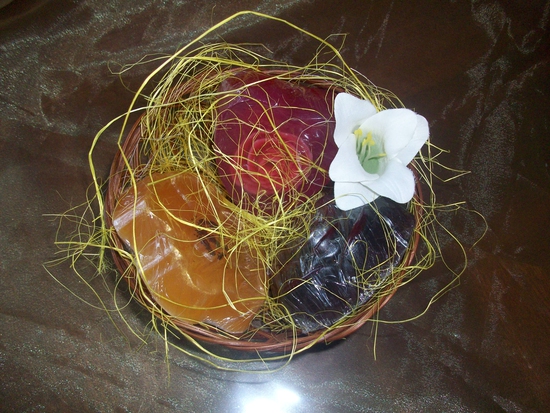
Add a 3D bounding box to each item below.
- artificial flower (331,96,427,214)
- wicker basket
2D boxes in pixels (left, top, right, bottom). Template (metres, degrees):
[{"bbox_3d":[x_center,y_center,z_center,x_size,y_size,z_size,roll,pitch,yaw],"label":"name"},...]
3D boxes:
[{"bbox_3d":[0.069,-0.036,0.358,0.068,0.045,0.074,1,65,-2],"label":"artificial flower"},{"bbox_3d":[-0.005,0.002,0.387,0.210,0.060,0.210,1,65,-2],"label":"wicker basket"}]

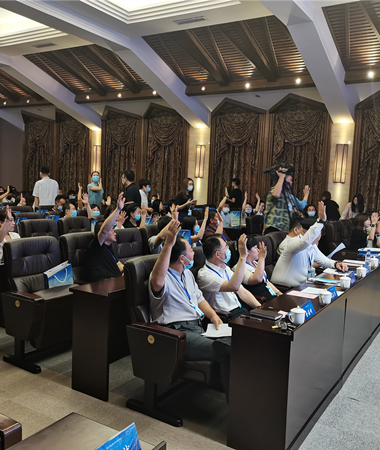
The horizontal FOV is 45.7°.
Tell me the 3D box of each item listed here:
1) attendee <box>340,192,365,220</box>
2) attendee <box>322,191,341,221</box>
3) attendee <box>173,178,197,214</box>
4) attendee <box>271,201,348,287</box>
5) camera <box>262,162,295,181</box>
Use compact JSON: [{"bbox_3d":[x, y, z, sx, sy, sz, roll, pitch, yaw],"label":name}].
[{"bbox_3d":[3.722,0.092,10.238,0.520,1.570,0.450,5,5,30],"label":"attendee"},{"bbox_3d":[3.253,0.032,10.436,0.500,1.620,0.400,1,5,-21],"label":"attendee"},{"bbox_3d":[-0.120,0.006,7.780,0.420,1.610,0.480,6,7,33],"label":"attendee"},{"bbox_3d":[1.157,0.476,4.595,0.820,1.430,0.660,6,6,32],"label":"attendee"},{"bbox_3d":[1.365,-0.833,6.950,0.460,0.250,0.200,-6,7,-8],"label":"camera"}]

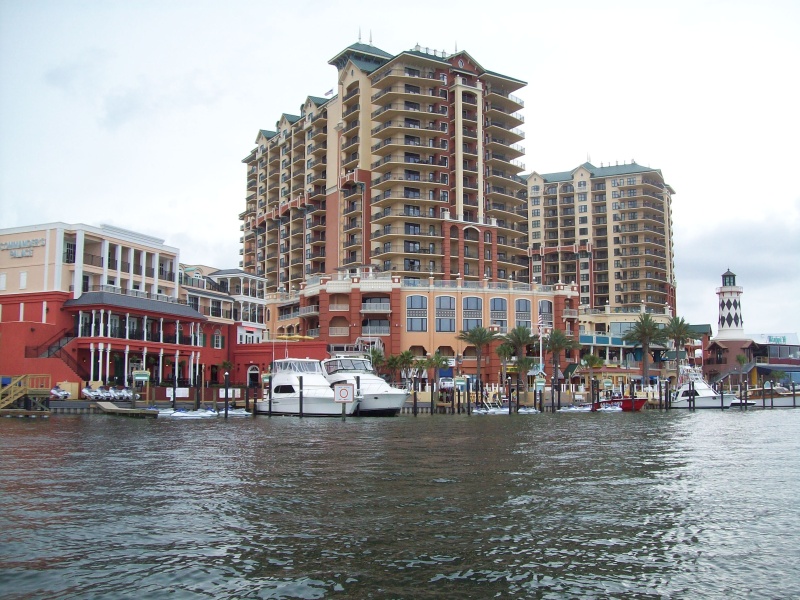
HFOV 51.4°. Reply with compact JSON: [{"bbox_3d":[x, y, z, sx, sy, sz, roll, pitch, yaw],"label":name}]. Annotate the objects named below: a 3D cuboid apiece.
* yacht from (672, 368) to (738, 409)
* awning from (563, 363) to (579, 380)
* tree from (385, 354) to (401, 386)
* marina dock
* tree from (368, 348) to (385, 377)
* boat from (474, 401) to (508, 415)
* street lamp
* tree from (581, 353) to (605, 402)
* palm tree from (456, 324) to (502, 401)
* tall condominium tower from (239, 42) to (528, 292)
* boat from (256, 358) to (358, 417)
[{"bbox_3d":[39.906,11.543,109.397,3.800,5.500,10.200,5,-8,-37],"label":"yacht"},{"bbox_3d":[23.558,9.849,114.622,2.200,2.200,2.000,3,-7,-24],"label":"awning"},{"bbox_3d":[-0.916,8.791,101.643,2.000,4.260,2.000,0,-6,0],"label":"tree"},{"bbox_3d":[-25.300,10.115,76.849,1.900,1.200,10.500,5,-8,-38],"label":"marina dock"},{"bbox_3d":[-2.872,8.304,101.695,2.100,5.240,2.100,0,-6,0],"label":"tree"},{"bbox_3d":[9.381,11.021,85.301,2.300,1.400,3.800,2,-7,-17],"label":"boat"},{"bbox_3d":[-14.669,7.998,70.548,0.320,3.940,0.320,0,-6,0],"label":"street lamp"},{"bbox_3d":[24.202,9.421,104.606,2.900,5.640,2.900,0,-6,0],"label":"tree"},{"bbox_3d":[9.249,7.251,96.801,5.100,8.360,5.100,0,-6,0],"label":"palm tree"},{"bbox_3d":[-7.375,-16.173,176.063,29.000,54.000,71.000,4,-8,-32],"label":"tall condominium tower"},{"bbox_3d":[-9.736,9.377,89.511,12.800,5.830,4.300,-4,-7,33],"label":"boat"}]

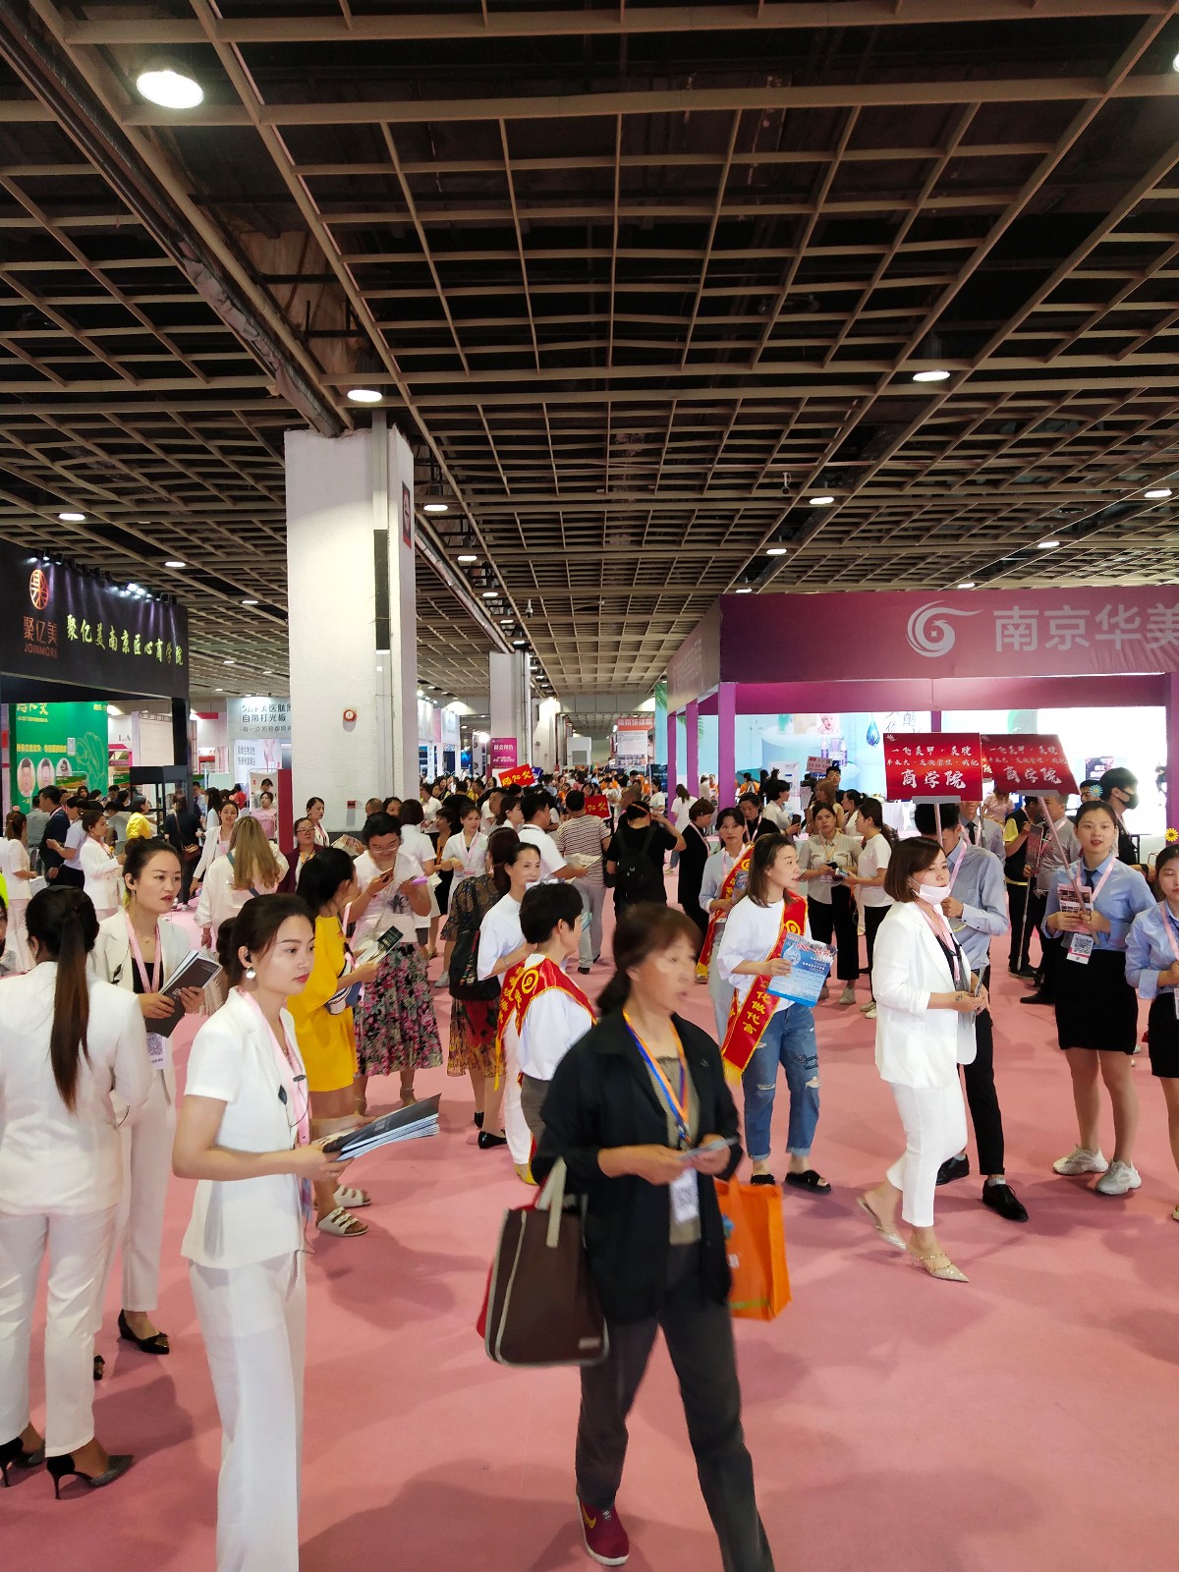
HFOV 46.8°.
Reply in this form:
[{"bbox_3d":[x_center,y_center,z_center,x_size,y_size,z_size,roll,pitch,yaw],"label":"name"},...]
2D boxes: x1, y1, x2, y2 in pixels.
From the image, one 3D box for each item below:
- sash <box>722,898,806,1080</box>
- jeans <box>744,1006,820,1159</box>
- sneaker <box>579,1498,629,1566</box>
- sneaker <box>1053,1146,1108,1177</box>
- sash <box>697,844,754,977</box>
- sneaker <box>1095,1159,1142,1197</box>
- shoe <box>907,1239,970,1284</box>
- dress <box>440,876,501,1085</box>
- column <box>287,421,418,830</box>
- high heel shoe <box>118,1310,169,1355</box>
[{"bbox_3d":[0.791,0.900,6.220,0.320,0.790,0.230,-2,1,-34],"label":"sash"},{"bbox_3d":[0.886,1.338,6.280,0.370,0.780,0.290,-1,1,-25],"label":"jeans"},{"bbox_3d":[0.034,1.818,3.360,0.100,0.110,0.260,-1,1,-14],"label":"sneaker"},{"bbox_3d":[2.287,1.732,6.344,0.262,0.110,0.097,-1,1,-15],"label":"sneaker"},{"bbox_3d":[0.844,0.761,8.400,0.320,0.790,0.230,-1,1,-12],"label":"sash"},{"bbox_3d":[2.364,1.736,6.093,0.262,0.110,0.097,-2,2,-41],"label":"sneaker"},{"bbox_3d":[1.306,1.782,5.114,0.240,0.090,0.080,0,2,44],"label":"shoe"},{"bbox_3d":[-0.571,0.952,7.070,0.420,1.070,0.380,0,1,45],"label":"dress"},{"bbox_3d":[-2.512,-0.959,14.480,1.150,5.440,1.150,-1,1,0],"label":"column"},{"bbox_3d":[-1.499,1.832,4.580,0.085,0.100,0.240,-2,1,-44],"label":"high heel shoe"}]

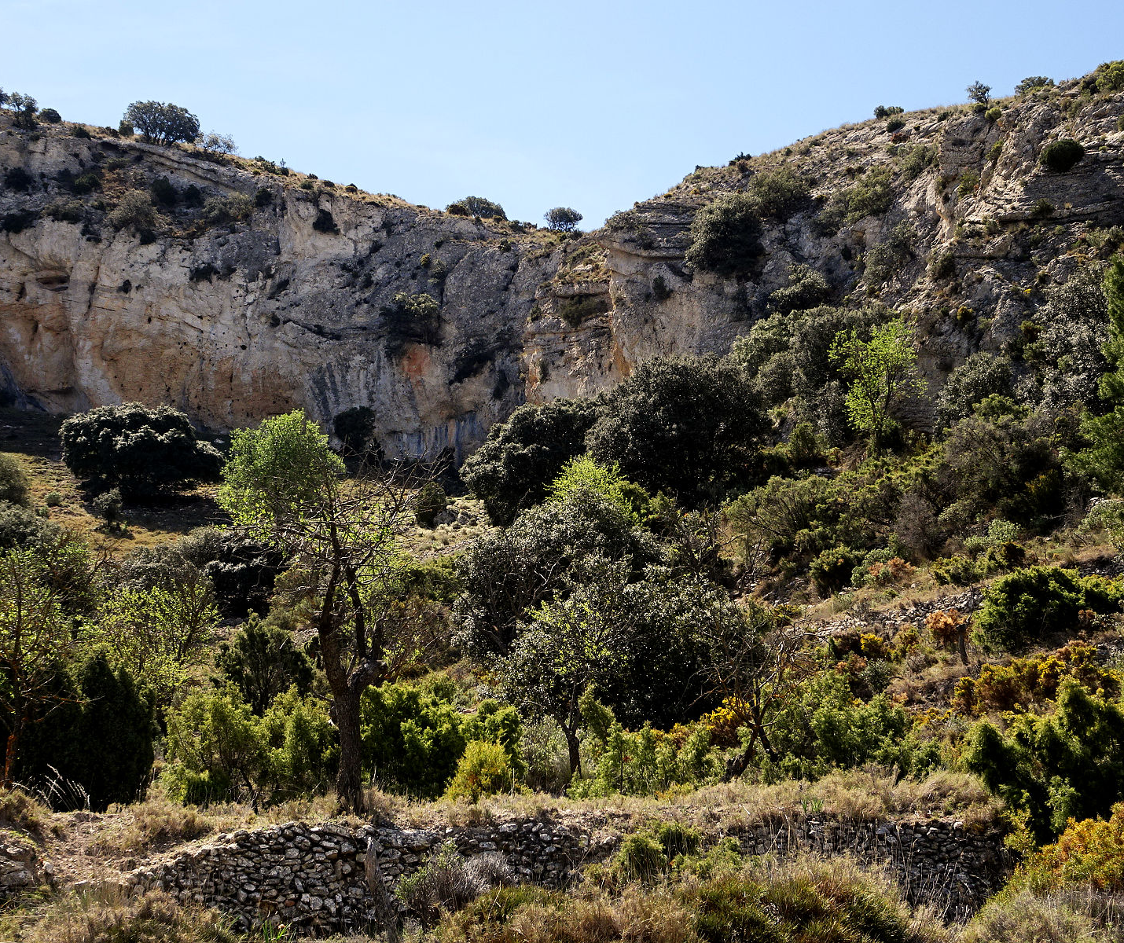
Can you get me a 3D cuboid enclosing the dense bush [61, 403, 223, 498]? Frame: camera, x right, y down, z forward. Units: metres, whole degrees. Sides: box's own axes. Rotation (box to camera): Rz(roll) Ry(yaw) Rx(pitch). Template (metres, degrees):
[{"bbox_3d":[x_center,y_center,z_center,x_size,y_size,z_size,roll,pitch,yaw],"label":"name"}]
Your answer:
[{"bbox_3d":[-16.001,-0.822,94.000,6.240,3.350,5.310,0,-6,0],"label":"dense bush"}]

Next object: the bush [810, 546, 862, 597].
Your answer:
[{"bbox_3d":[5.891,2.129,53.000,1.140,1.020,1.080,0,-6,0],"label":"bush"}]

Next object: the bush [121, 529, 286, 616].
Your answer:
[{"bbox_3d":[-8.793,2.494,60.000,3.960,2.130,3.170,0,-6,0],"label":"bush"}]

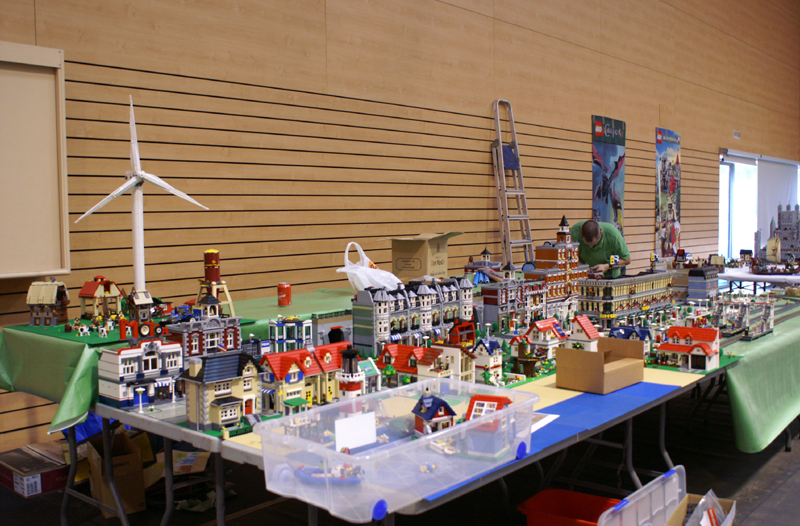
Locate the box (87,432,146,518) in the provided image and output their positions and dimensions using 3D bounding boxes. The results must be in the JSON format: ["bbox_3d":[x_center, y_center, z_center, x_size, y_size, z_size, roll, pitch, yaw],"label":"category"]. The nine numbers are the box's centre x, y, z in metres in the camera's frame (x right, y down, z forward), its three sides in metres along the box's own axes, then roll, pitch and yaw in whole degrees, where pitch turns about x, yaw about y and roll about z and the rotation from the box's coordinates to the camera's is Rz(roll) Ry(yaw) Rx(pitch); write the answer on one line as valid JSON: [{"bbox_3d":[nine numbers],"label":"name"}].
[{"bbox_3d":[-1.388,1.040,3.899,0.185,0.285,0.310,-3,4,-33],"label":"box"}]

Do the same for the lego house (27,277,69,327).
[{"bbox_3d":[-1.478,0.161,3.369,0.128,0.196,0.130,-1,4,0],"label":"lego house"}]

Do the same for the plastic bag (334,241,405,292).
[{"bbox_3d":[-0.166,0.036,4.402,0.360,0.290,0.250,-1,4,0],"label":"plastic bag"}]

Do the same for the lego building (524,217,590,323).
[{"bbox_3d":[0.987,0.022,5.024,0.210,0.640,0.503,3,5,42],"label":"lego building"}]

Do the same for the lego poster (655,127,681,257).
[{"bbox_3d":[3.313,-0.830,9.865,0.020,1.600,0.750,3,5,42],"label":"lego poster"}]

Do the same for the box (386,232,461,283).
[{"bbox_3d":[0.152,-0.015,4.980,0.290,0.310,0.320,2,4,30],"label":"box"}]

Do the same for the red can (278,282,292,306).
[{"bbox_3d":[-0.576,0.150,3.996,0.066,0.118,0.066,-1,4,0],"label":"red can"}]

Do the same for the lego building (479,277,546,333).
[{"bbox_3d":[0.661,0.220,4.655,0.180,0.300,0.503,3,5,42],"label":"lego building"}]

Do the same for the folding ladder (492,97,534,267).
[{"bbox_3d":[1.030,-0.243,7.056,0.140,2.400,0.470,-7,-1,42],"label":"folding ladder"}]

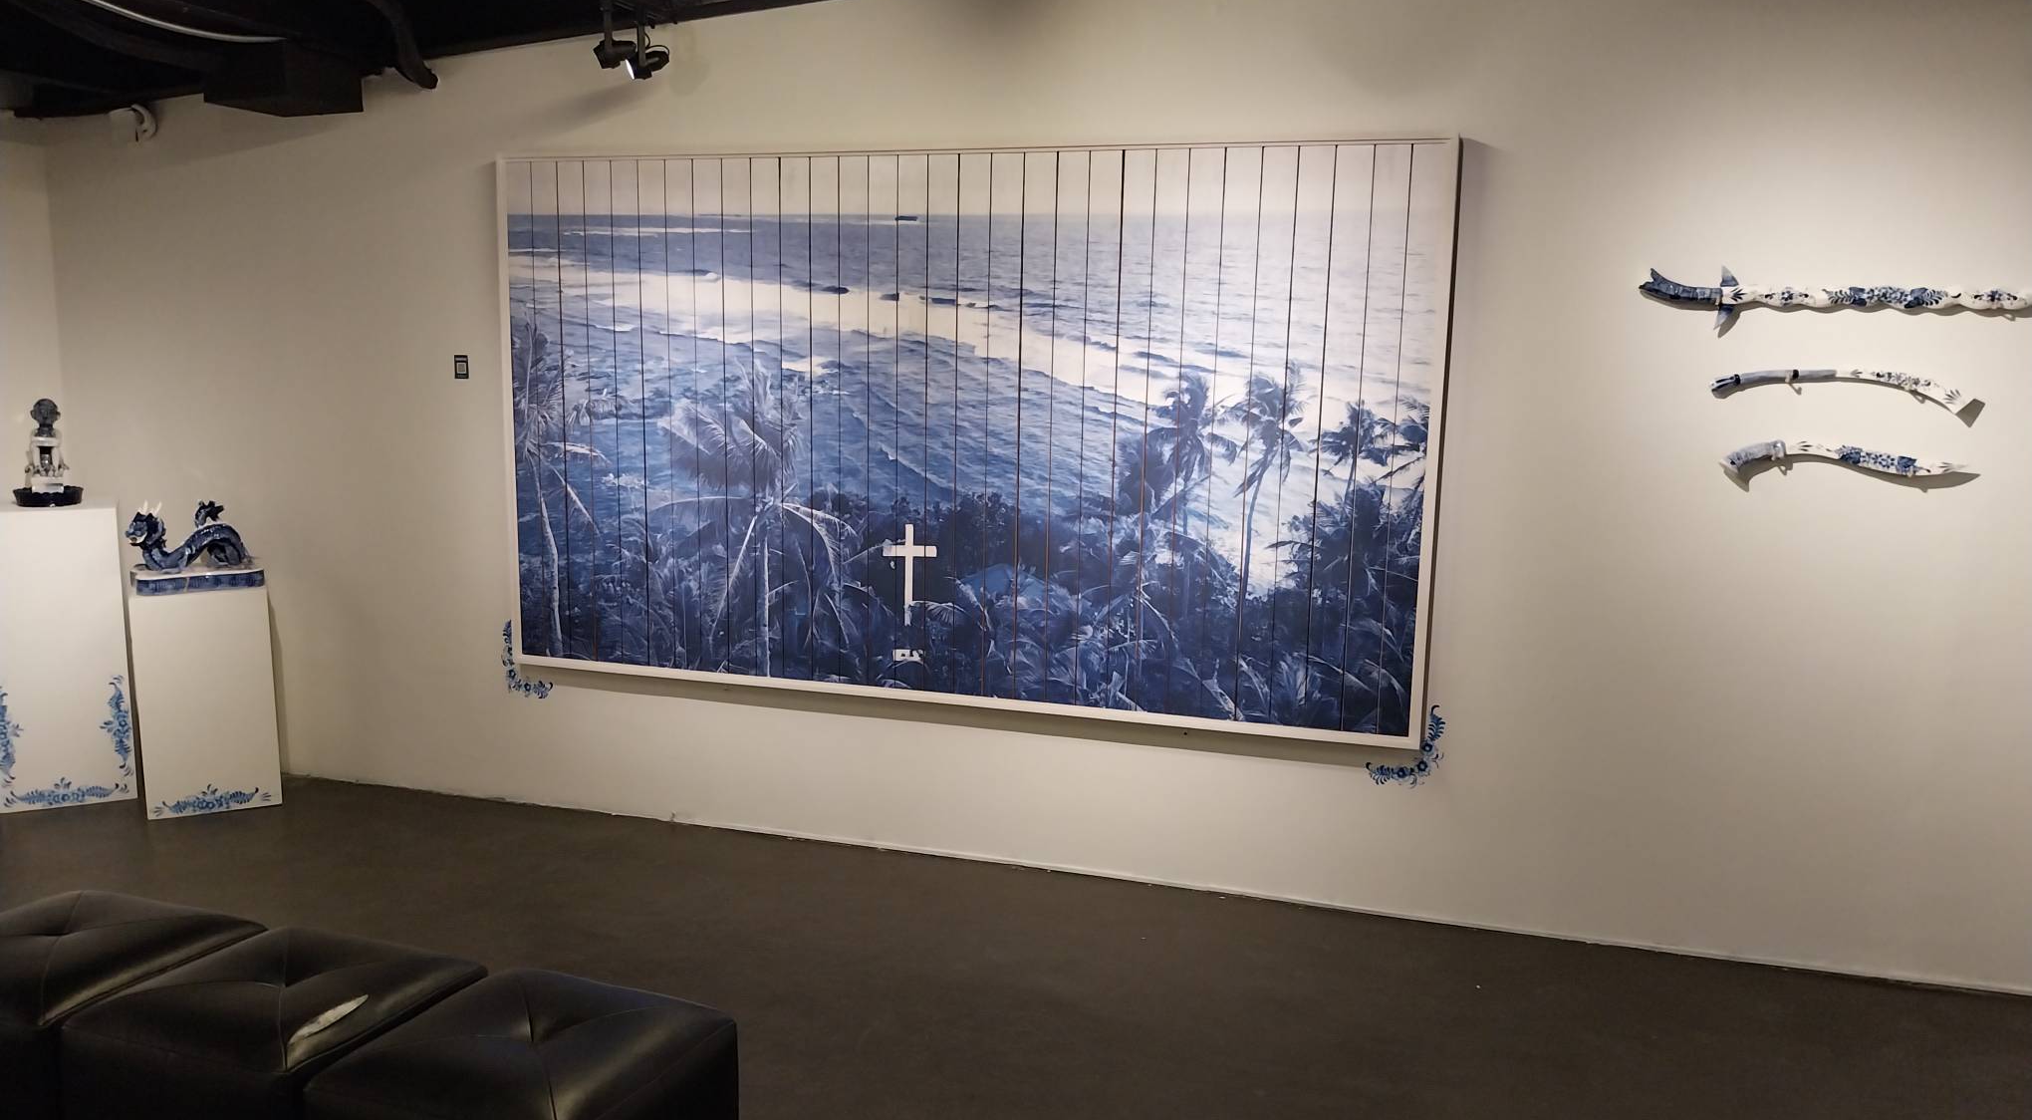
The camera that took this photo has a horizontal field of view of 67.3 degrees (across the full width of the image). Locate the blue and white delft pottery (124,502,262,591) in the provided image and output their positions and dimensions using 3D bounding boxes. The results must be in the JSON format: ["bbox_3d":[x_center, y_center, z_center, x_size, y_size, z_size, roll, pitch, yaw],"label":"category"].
[{"bbox_3d":[-2.533,-0.053,4.711,0.365,0.265,0.262,-4,10,-29],"label":"blue and white delft pottery"}]

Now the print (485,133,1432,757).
[{"bbox_3d":[-0.226,-0.348,4.180,2.680,1.509,0.065,4,10,17],"label":"print"}]

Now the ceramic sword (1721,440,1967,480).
[{"bbox_3d":[1.895,-0.229,3.503,0.510,0.083,0.035,4,9,17],"label":"ceramic sword"}]

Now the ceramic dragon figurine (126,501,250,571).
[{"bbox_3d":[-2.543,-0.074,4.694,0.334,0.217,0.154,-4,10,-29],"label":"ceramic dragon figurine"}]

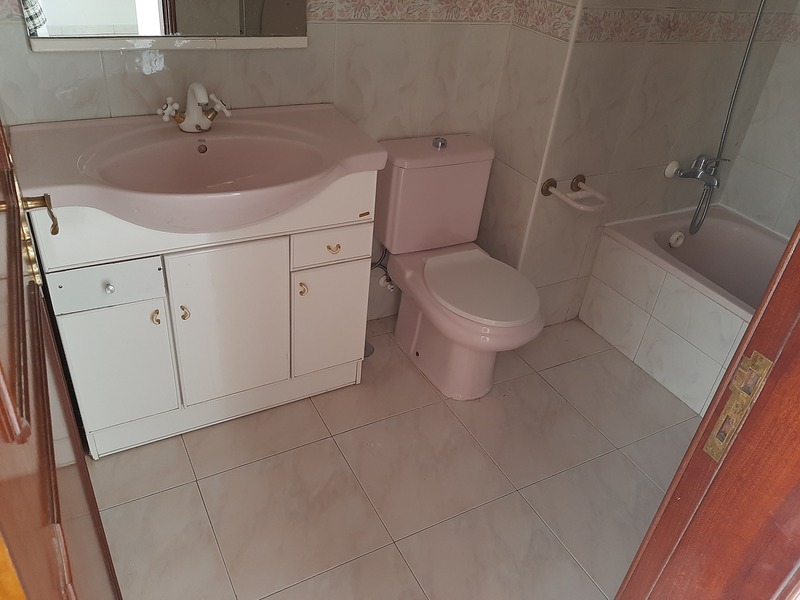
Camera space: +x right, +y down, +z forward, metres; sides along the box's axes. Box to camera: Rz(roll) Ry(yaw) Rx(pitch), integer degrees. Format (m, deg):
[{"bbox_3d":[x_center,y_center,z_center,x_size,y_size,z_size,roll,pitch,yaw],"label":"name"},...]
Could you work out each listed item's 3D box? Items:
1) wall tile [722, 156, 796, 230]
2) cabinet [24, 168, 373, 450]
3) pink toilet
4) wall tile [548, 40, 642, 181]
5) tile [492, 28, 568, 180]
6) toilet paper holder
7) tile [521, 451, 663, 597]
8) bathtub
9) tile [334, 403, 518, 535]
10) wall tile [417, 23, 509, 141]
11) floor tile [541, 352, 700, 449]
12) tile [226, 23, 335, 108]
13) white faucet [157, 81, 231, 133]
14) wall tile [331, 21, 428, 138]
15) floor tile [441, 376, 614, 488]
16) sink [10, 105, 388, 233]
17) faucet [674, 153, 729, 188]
[{"bbox_3d":[1.460,-0.444,2.556,0.010,0.216,0.256,-13,38,-27],"label":"wall tile"},{"bbox_3d":[-0.544,-0.038,1.870,0.848,0.789,0.333,-13,38,-27],"label":"cabinet"},{"bbox_3d":[0.200,-0.082,2.126,0.361,0.747,0.662,-13,37,-26],"label":"pink toilet"},{"bbox_3d":[0.645,-0.613,2.075,0.315,0.452,0.010,-13,37,-26],"label":"wall tile"},{"bbox_3d":[0.426,-0.659,2.101,0.010,0.449,0.289,-13,38,-27],"label":"tile"},{"bbox_3d":[0.613,-0.361,2.134,0.205,0.069,0.157,-13,37,-26],"label":"toilet paper holder"},{"bbox_3d":[0.626,0.633,1.784,0.413,0.010,0.413,-13,38,-27],"label":"tile"},{"bbox_3d":[1.370,0.140,2.259,0.701,0.440,1.217,-13,37,-26],"label":"bathtub"},{"bbox_3d":[0.068,0.498,1.891,0.413,0.010,0.413,-13,38,-27],"label":"tile"},{"bbox_3d":[0.211,-0.705,2.133,0.319,0.447,0.010,-13,38,-27],"label":"wall tile"},{"bbox_3d":[0.787,0.342,2.268,0.398,0.010,0.415,-13,37,-26],"label":"floor tile"},{"bbox_3d":[-0.345,-0.581,1.863,0.321,0.452,0.010,-13,37,-26],"label":"tile"},{"bbox_3d":[-0.512,-0.487,1.584,0.186,0.122,0.145,-13,38,-27],"label":"white faucet"},{"bbox_3d":[-0.067,-0.643,1.990,0.319,0.447,0.010,-13,38,-27],"label":"wall tile"},{"bbox_3d":[0.431,0.421,2.087,0.415,0.010,0.415,-13,37,-26],"label":"floor tile"},{"bbox_3d":[-0.476,-0.305,1.619,0.880,0.205,0.515,-13,37,-26],"label":"sink"},{"bbox_3d":[1.159,-0.498,2.376,0.190,0.112,0.157,-13,38,-27],"label":"faucet"}]

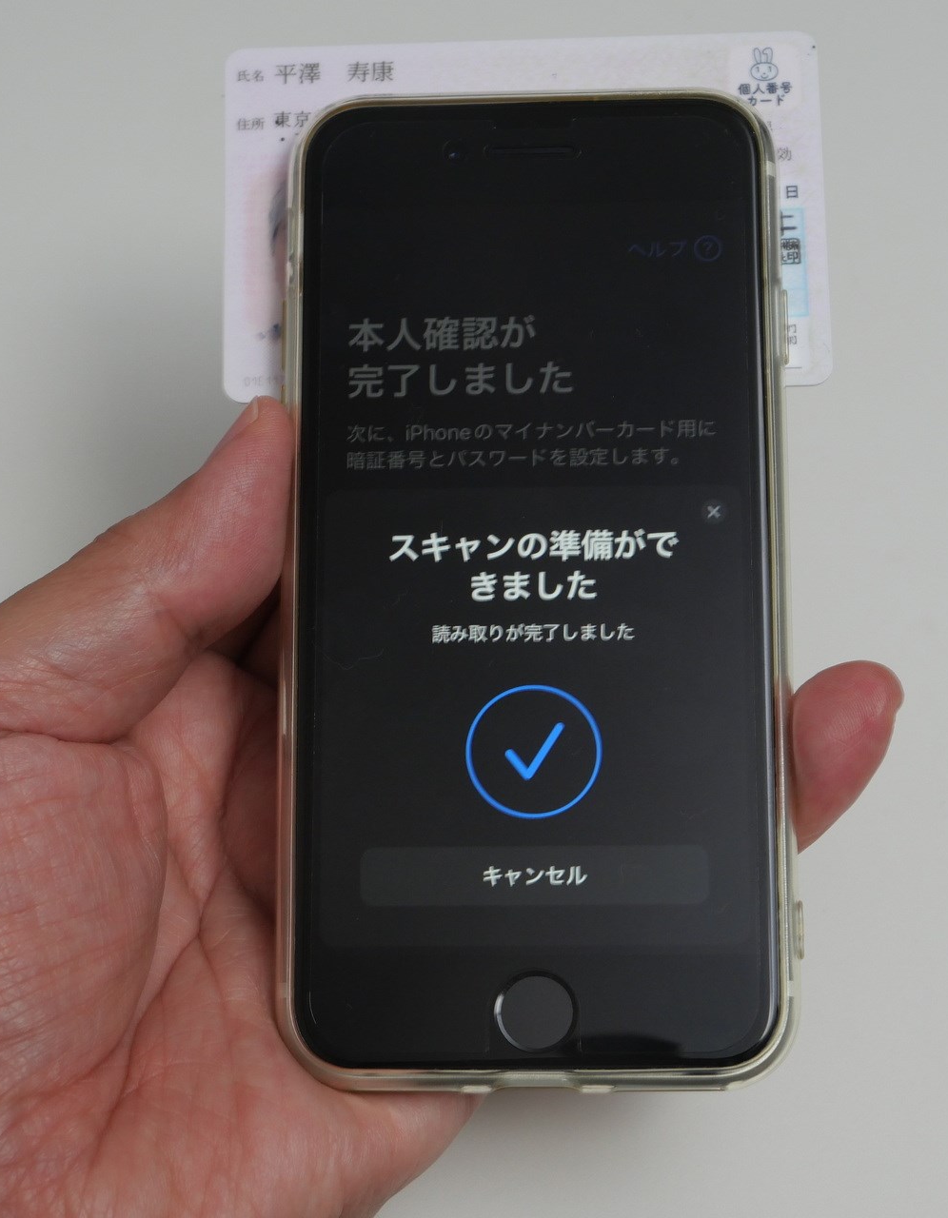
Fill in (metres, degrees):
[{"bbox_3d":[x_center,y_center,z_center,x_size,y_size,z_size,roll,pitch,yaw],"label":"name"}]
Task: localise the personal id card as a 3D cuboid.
[{"bbox_3d":[0.007,-0.056,0.420,0.086,0.001,0.054,-1,76,2],"label":"personal id card"}]

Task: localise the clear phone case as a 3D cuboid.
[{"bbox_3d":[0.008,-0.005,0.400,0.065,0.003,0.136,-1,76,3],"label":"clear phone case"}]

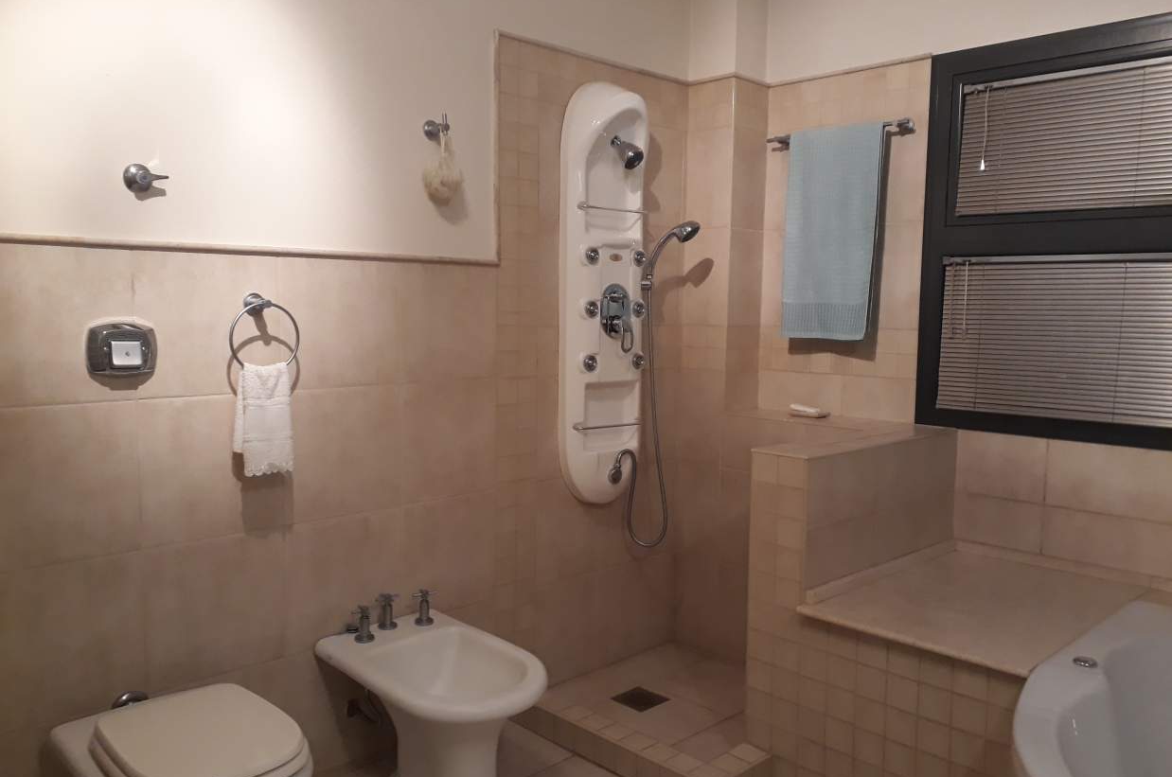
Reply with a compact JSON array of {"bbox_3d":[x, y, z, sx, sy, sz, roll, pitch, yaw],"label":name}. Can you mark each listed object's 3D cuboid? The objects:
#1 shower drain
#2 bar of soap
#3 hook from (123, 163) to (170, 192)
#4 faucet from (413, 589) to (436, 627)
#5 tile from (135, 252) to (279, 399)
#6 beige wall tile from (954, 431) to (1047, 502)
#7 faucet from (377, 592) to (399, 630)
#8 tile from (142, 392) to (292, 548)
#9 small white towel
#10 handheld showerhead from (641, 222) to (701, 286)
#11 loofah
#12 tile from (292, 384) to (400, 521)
[{"bbox_3d":[0.170,0.978,2.870,0.129,0.012,0.129,-5,7,-45],"label":"shower drain"},{"bbox_3d":[0.747,0.077,3.083,0.065,0.030,0.108,-5,7,-45],"label":"bar of soap"},{"bbox_3d":[-0.948,-0.456,1.977,0.080,0.058,0.055,-4,7,-44],"label":"hook"},{"bbox_3d":[-0.438,0.590,2.478,0.057,0.090,0.057,-4,7,-44],"label":"faucet"},{"bbox_3d":[-0.848,-0.147,2.069,0.332,0.325,0.012,-5,7,-44],"label":"tile"},{"bbox_3d":[1.200,0.226,2.652,0.012,0.190,0.255,-5,7,-44],"label":"beige wall tile"},{"bbox_3d":[-0.531,0.592,2.445,0.057,0.090,0.057,-4,7,-44],"label":"faucet"},{"bbox_3d":[-0.852,0.178,2.100,0.332,0.328,0.012,-5,7,-44],"label":"tile"},{"bbox_3d":[-0.748,0.066,2.129,0.118,0.260,0.065,-5,7,-45],"label":"small white towel"},{"bbox_3d":[0.279,-0.444,2.996,0.185,0.210,0.075,1,5,1],"label":"handheld showerhead"},{"bbox_3d":[-0.384,-0.584,2.433,0.100,0.190,0.085,-5,7,-45],"label":"loofah"},{"bbox_3d":[-0.636,0.165,2.389,0.332,0.332,0.011,-4,7,-44],"label":"tile"}]

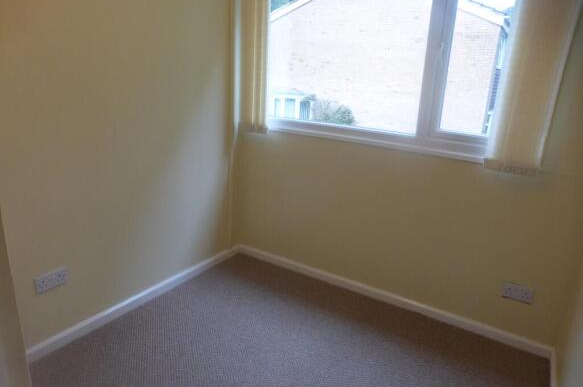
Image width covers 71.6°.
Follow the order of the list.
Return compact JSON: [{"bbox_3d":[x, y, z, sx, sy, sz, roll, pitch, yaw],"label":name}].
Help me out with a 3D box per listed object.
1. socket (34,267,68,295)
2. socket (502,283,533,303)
[{"bbox_3d":[-1.212,0.440,2.039,0.012,0.086,0.146,13,20,30],"label":"socket"},{"bbox_3d":[1.270,0.559,2.269,0.146,0.086,0.012,13,20,30],"label":"socket"}]

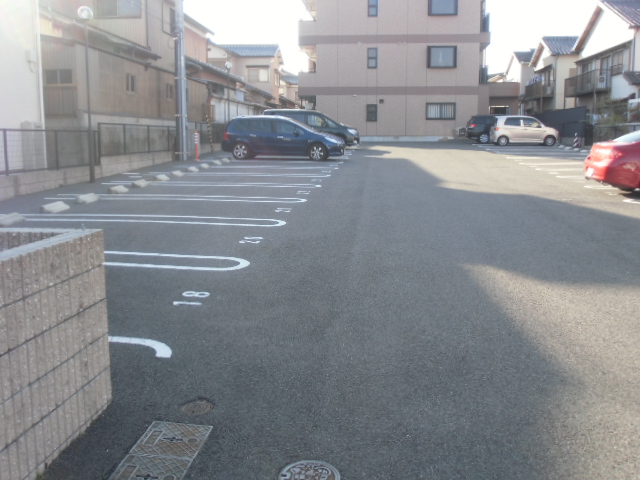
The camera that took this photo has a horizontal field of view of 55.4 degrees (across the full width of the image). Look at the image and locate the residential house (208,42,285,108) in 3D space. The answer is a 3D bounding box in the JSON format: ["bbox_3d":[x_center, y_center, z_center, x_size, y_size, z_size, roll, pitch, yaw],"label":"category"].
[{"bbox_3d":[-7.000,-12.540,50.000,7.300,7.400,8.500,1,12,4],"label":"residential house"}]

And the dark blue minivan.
[{"bbox_3d":[-1.300,-3.645,21.780,4.420,1.550,1.757,2,12,6],"label":"dark blue minivan"}]

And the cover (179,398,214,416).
[{"bbox_3d":[-0.692,0.958,3.473,0.200,0.020,0.200,2,12,6],"label":"cover"}]

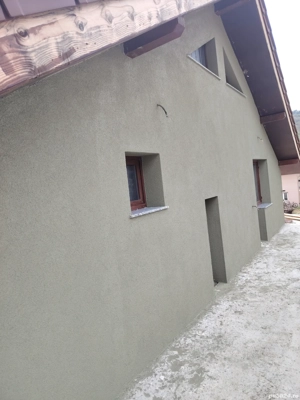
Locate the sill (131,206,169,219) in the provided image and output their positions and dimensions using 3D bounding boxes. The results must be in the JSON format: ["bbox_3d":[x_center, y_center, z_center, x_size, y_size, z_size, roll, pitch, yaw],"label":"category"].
[{"bbox_3d":[-0.105,0.126,2.911,0.295,0.030,0.705,-5,3,35],"label":"sill"}]

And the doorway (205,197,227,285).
[{"bbox_3d":[0.925,0.669,4.353,0.250,1.404,0.511,-5,3,35],"label":"doorway"}]

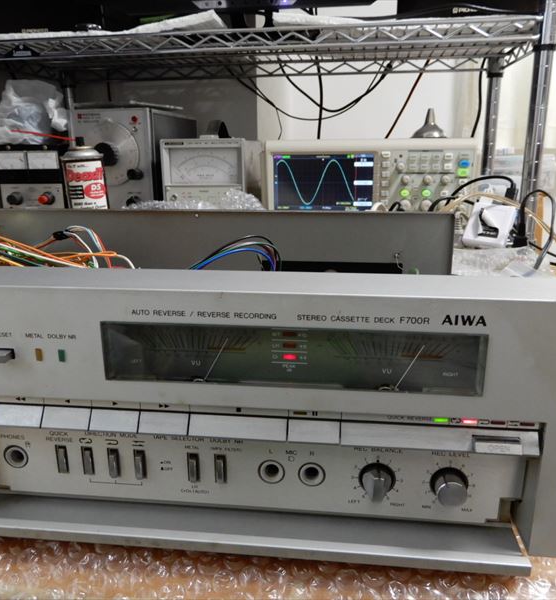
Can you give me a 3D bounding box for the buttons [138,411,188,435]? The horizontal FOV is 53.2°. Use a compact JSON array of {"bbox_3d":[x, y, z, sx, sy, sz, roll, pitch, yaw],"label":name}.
[{"bbox_3d":[-0.044,0.048,0.217,0.020,0.009,0.006,2,1,6],"label":"buttons"}]

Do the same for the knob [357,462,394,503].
[{"bbox_3d":[0.042,0.078,0.235,0.014,0.015,0.008,2,16,6],"label":"knob"}]

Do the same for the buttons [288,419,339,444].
[{"bbox_3d":[0.014,0.050,0.211,0.020,0.009,0.006,2,1,6],"label":"buttons"}]

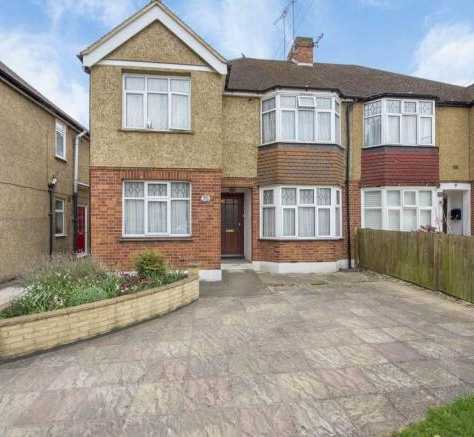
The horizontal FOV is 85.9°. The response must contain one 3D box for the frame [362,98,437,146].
[{"bbox_3d":[5.362,-2.972,8.132,2.562,1.452,0.425,0,0,-5],"label":"frame"}]

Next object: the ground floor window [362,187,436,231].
[{"bbox_3d":[5.362,-0.163,8.132,2.562,1.619,0.425,0,0,-5],"label":"ground floor window"}]

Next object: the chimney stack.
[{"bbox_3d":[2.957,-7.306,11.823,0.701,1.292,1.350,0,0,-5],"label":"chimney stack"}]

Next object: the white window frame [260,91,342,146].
[{"bbox_3d":[2.078,-2.982,7.853,2.622,1.492,0.425,0,0,-5],"label":"white window frame"}]

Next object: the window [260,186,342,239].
[{"bbox_3d":[2.078,-0.163,7.853,2.622,1.619,0.425,0,0,-5],"label":"window"}]

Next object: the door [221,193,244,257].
[{"bbox_3d":[-0.184,0.243,8.850,0.920,2.226,0.100,0,0,-5],"label":"door"}]

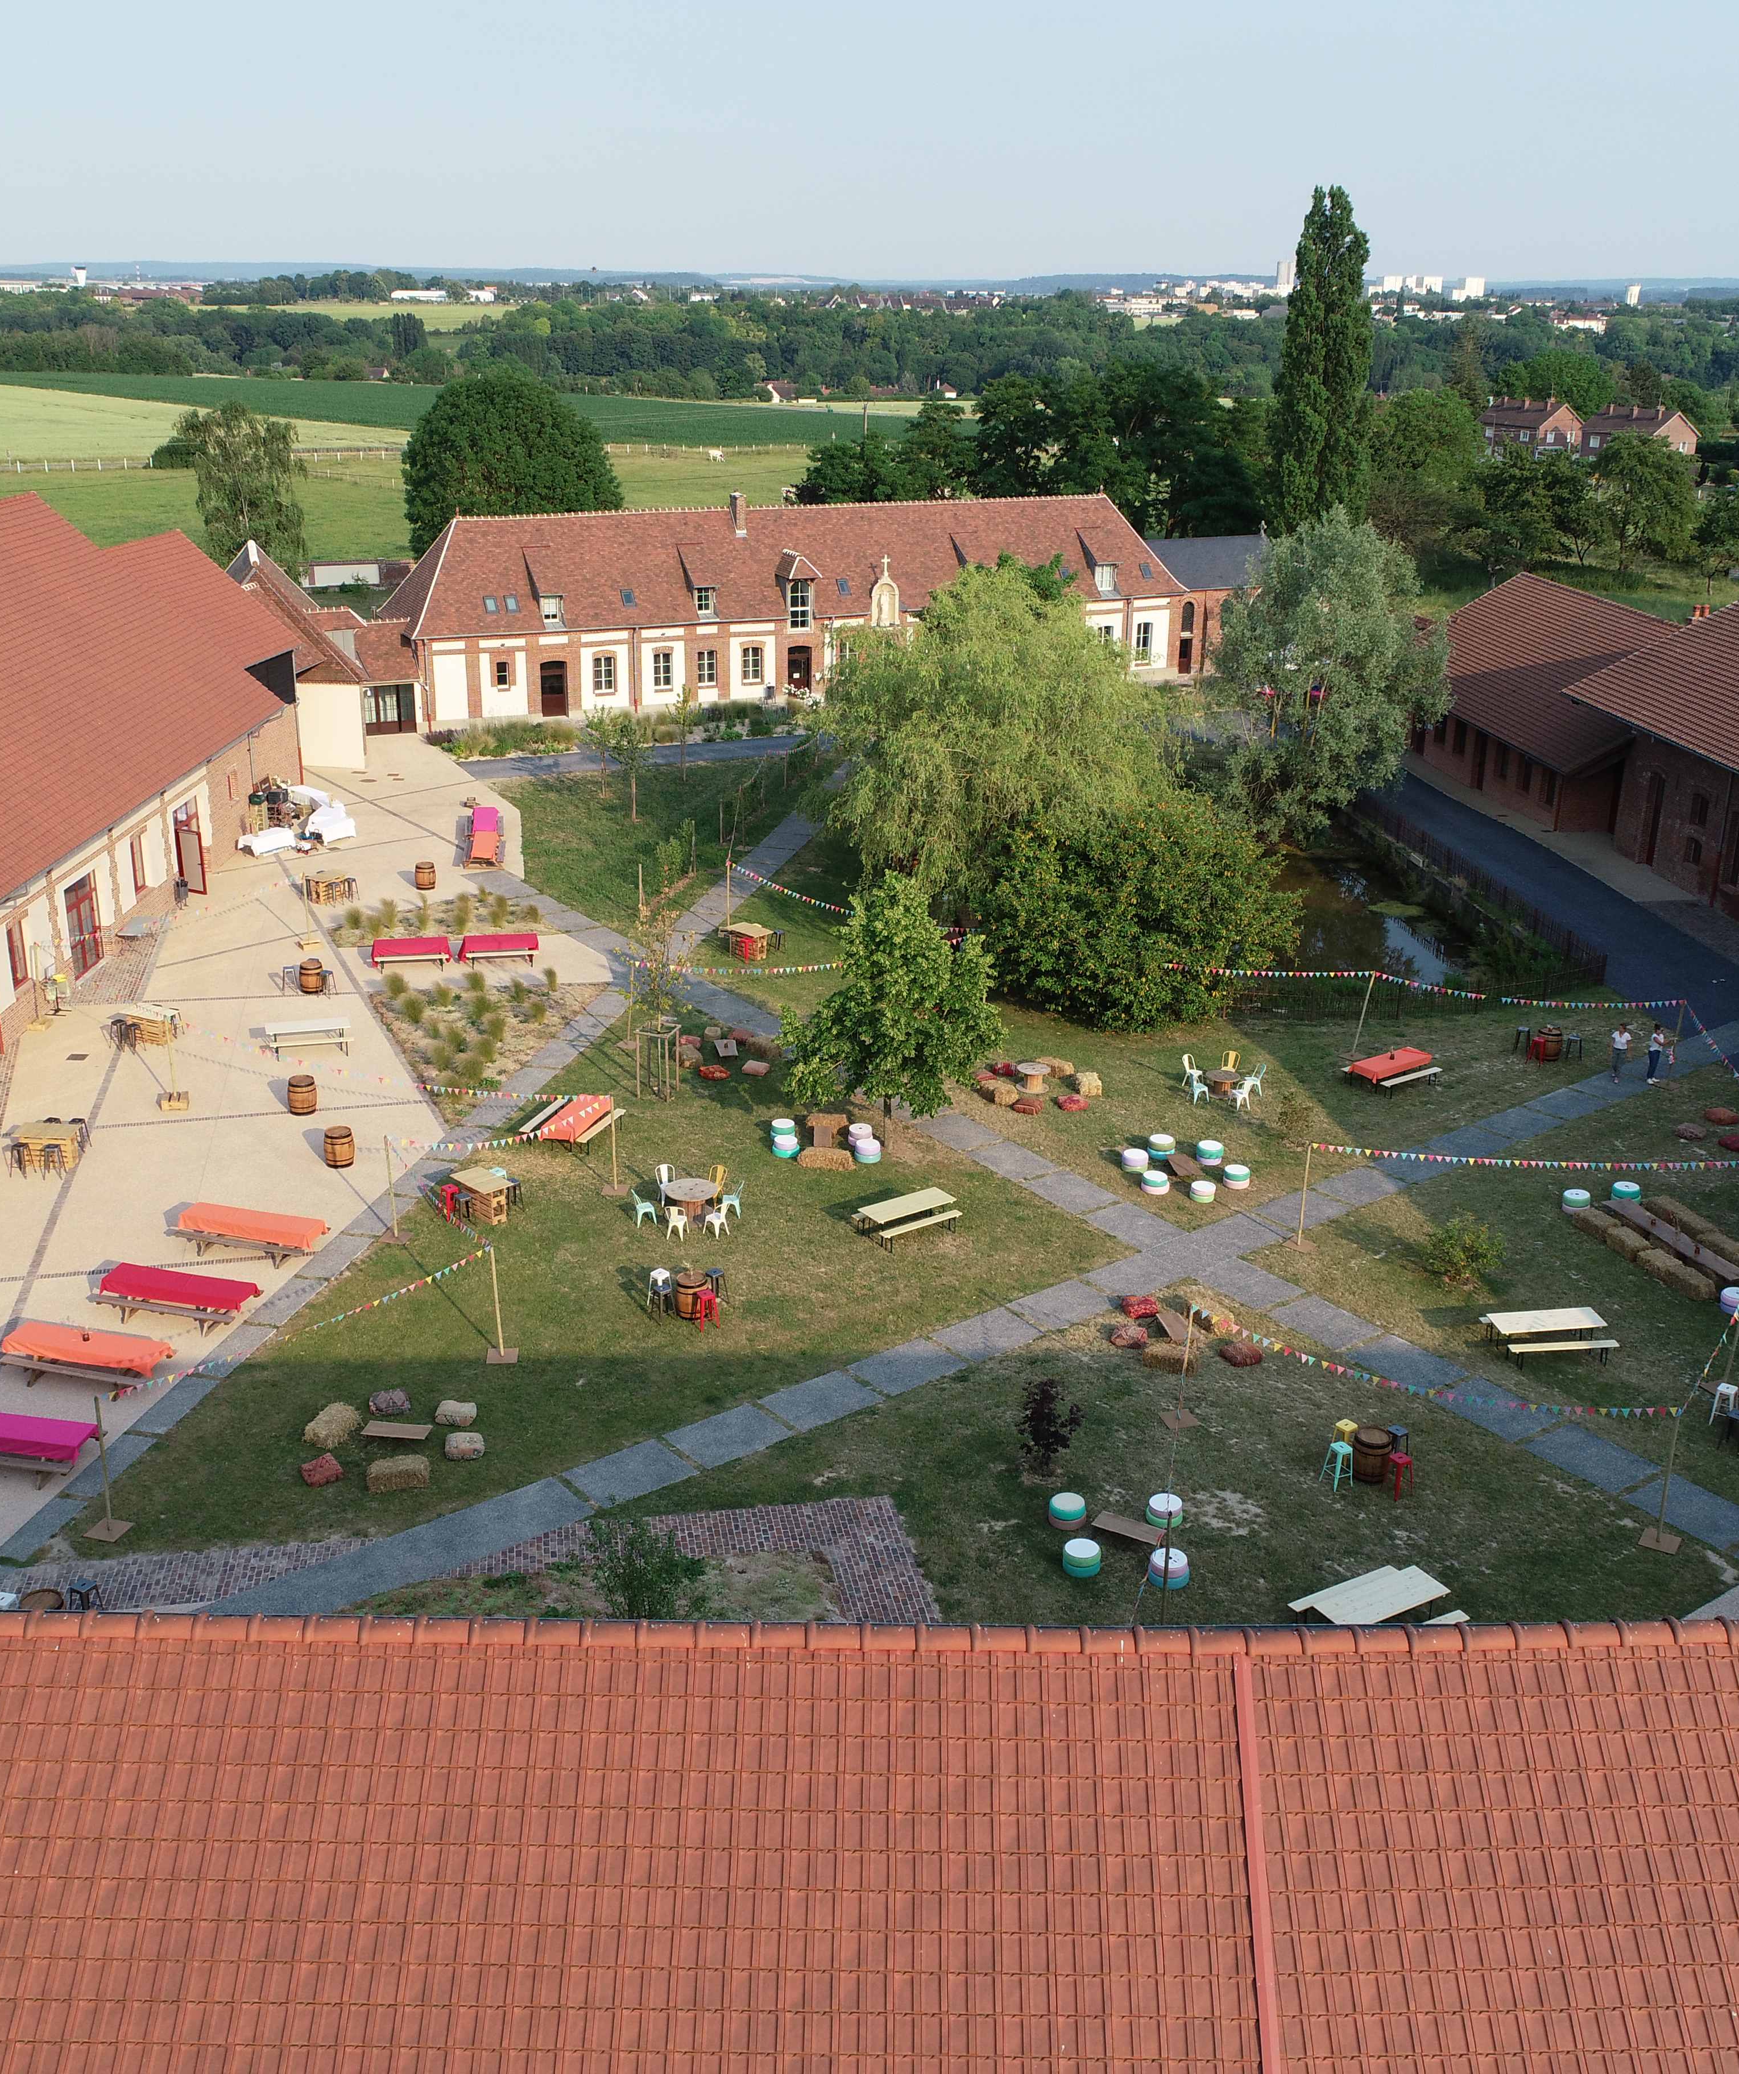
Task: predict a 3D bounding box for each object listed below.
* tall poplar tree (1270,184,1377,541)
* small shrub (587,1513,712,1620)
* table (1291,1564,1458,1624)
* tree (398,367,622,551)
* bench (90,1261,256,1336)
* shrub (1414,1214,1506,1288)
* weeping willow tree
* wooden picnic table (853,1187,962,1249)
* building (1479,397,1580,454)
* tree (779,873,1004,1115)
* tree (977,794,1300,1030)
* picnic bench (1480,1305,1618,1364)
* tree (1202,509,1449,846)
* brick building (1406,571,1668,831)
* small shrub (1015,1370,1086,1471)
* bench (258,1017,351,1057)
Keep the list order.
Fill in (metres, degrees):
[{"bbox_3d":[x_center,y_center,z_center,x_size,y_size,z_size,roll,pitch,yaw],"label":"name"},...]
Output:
[{"bbox_3d":[28.874,-40.557,132.107,6.200,24.800,6.200,4,21,11],"label":"tall poplar tree"},{"bbox_3d":[-3.439,8.578,32.425,1.800,1.700,1.700,-2,21,-7],"label":"small shrub"},{"bbox_3d":[7.933,9.116,32.463,2.120,0.750,1.600,-11,23,-27],"label":"table"},{"bbox_3d":[-19.618,-28.646,114.218,12.300,15.580,12.300,0,20,0],"label":"tree"},{"bbox_3d":[-14.334,5.493,43.243,3.170,0.770,1.410,6,21,15],"label":"bench"},{"bbox_3d":[12.560,4.516,44.013,1.650,1.380,1.550,7,21,16],"label":"shrub"},{"bbox_3d":[4.158,-9.786,69.094,11.300,12.000,11.000,2,20,3],"label":"weeping willow tree"},{"bbox_3d":[0.898,4.199,47.447,2.200,0.770,1.370,-14,25,-34],"label":"wooden picnic table"},{"bbox_3d":[75.030,-67.852,233.061,8.000,7.900,8.800,-12,24,-30],"label":"building"},{"bbox_3d":[0.565,-0.473,50.358,5.500,7.200,5.500,0,20,0],"label":"tree"},{"bbox_3d":[7.949,-4.331,61.108,9.300,6.000,8.300,3,21,7],"label":"tree"},{"bbox_3d":[13.777,6.082,42.104,2.250,0.770,1.580,-3,21,-9],"label":"picnic bench"},{"bbox_3d":[17.576,-14.350,79.987,9.800,11.700,9.400,5,21,12],"label":"tree"},{"bbox_3d":[31.859,-14.576,87.783,14.600,6.800,21.200,-3,21,-8],"label":"brick building"},{"bbox_3d":[3.268,7.031,37.517,1.280,2.050,1.200,0,20,0],"label":"small shrub"},{"bbox_3d":[-15.605,0.062,57.928,2.250,0.770,1.550,-7,21,-18],"label":"bench"}]

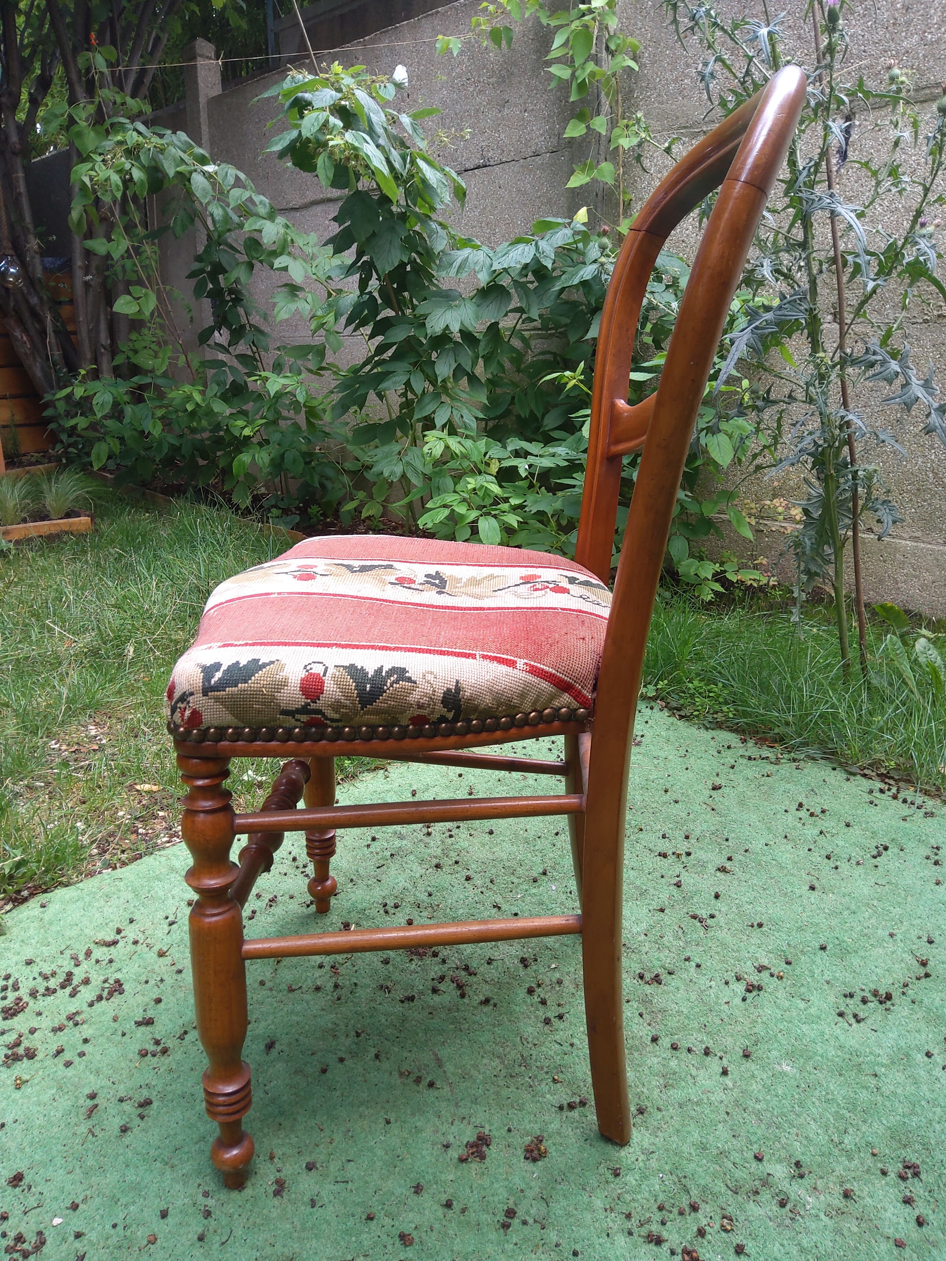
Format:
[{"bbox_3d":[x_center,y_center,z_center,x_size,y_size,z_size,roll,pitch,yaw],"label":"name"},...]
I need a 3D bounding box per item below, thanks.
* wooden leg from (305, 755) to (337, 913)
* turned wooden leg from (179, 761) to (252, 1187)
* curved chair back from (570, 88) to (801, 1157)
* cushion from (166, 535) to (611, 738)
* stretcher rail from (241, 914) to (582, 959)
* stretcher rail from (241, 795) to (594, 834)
[{"bbox_3d":[-0.174,0.152,1.080,0.041,0.408,0.041,3,20,2],"label":"wooden leg"},{"bbox_3d":[-0.195,0.280,0.734,0.041,0.408,0.041,3,20,2],"label":"turned wooden leg"},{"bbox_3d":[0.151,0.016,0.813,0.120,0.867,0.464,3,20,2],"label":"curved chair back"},{"bbox_3d":[-0.057,-0.022,0.812,0.352,0.076,0.413,3,20,2],"label":"cushion"},{"bbox_3d":[-0.045,0.239,0.739,0.271,0.018,0.018,-1,21,-8],"label":"stretcher rail"},{"bbox_3d":[-0.046,0.135,0.699,0.264,0.018,0.018,-1,20,-8],"label":"stretcher rail"}]

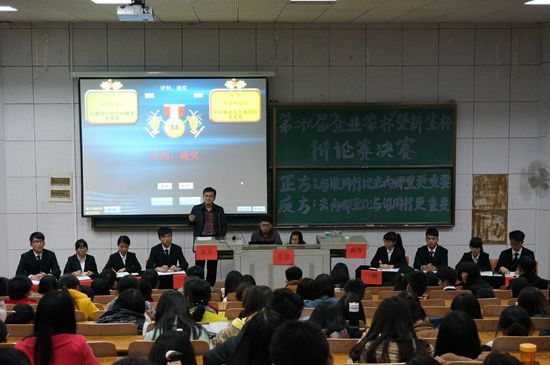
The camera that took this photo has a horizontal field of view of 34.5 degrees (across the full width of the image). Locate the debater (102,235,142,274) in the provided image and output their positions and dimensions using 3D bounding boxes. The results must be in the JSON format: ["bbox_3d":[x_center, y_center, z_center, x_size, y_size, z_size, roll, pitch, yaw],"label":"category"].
[{"bbox_3d":[-2.142,1.366,12.461,0.550,1.220,0.780,-2,6,-16],"label":"debater"}]

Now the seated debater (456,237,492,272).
[{"bbox_3d":[2.815,1.373,12.390,0.520,1.200,0.780,1,6,16],"label":"seated debater"}]

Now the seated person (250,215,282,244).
[{"bbox_3d":[-0.129,1.135,13.242,0.500,1.250,0.750,0,6,-2],"label":"seated person"}]

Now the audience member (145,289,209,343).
[{"bbox_3d":[-0.724,1.392,6.500,0.480,1.230,0.700,0,6,-3],"label":"audience member"}]

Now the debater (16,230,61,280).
[{"bbox_3d":[-3.020,1.336,11.300,0.570,1.310,0.750,-2,6,-17],"label":"debater"}]

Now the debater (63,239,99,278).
[{"bbox_3d":[-2.673,1.389,12.210,0.520,1.200,0.780,-2,6,-16],"label":"debater"}]

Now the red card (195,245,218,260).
[{"bbox_3d":[-0.950,0.985,12.400,0.297,0.205,0.010,0,6,-2],"label":"red card"}]

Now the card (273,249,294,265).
[{"bbox_3d":[0.116,1.017,12.100,0.285,0.200,0.015,0,6,-3],"label":"card"}]

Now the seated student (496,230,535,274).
[{"bbox_3d":[3.167,1.293,11.650,0.530,1.290,0.750,1,6,9],"label":"seated student"}]

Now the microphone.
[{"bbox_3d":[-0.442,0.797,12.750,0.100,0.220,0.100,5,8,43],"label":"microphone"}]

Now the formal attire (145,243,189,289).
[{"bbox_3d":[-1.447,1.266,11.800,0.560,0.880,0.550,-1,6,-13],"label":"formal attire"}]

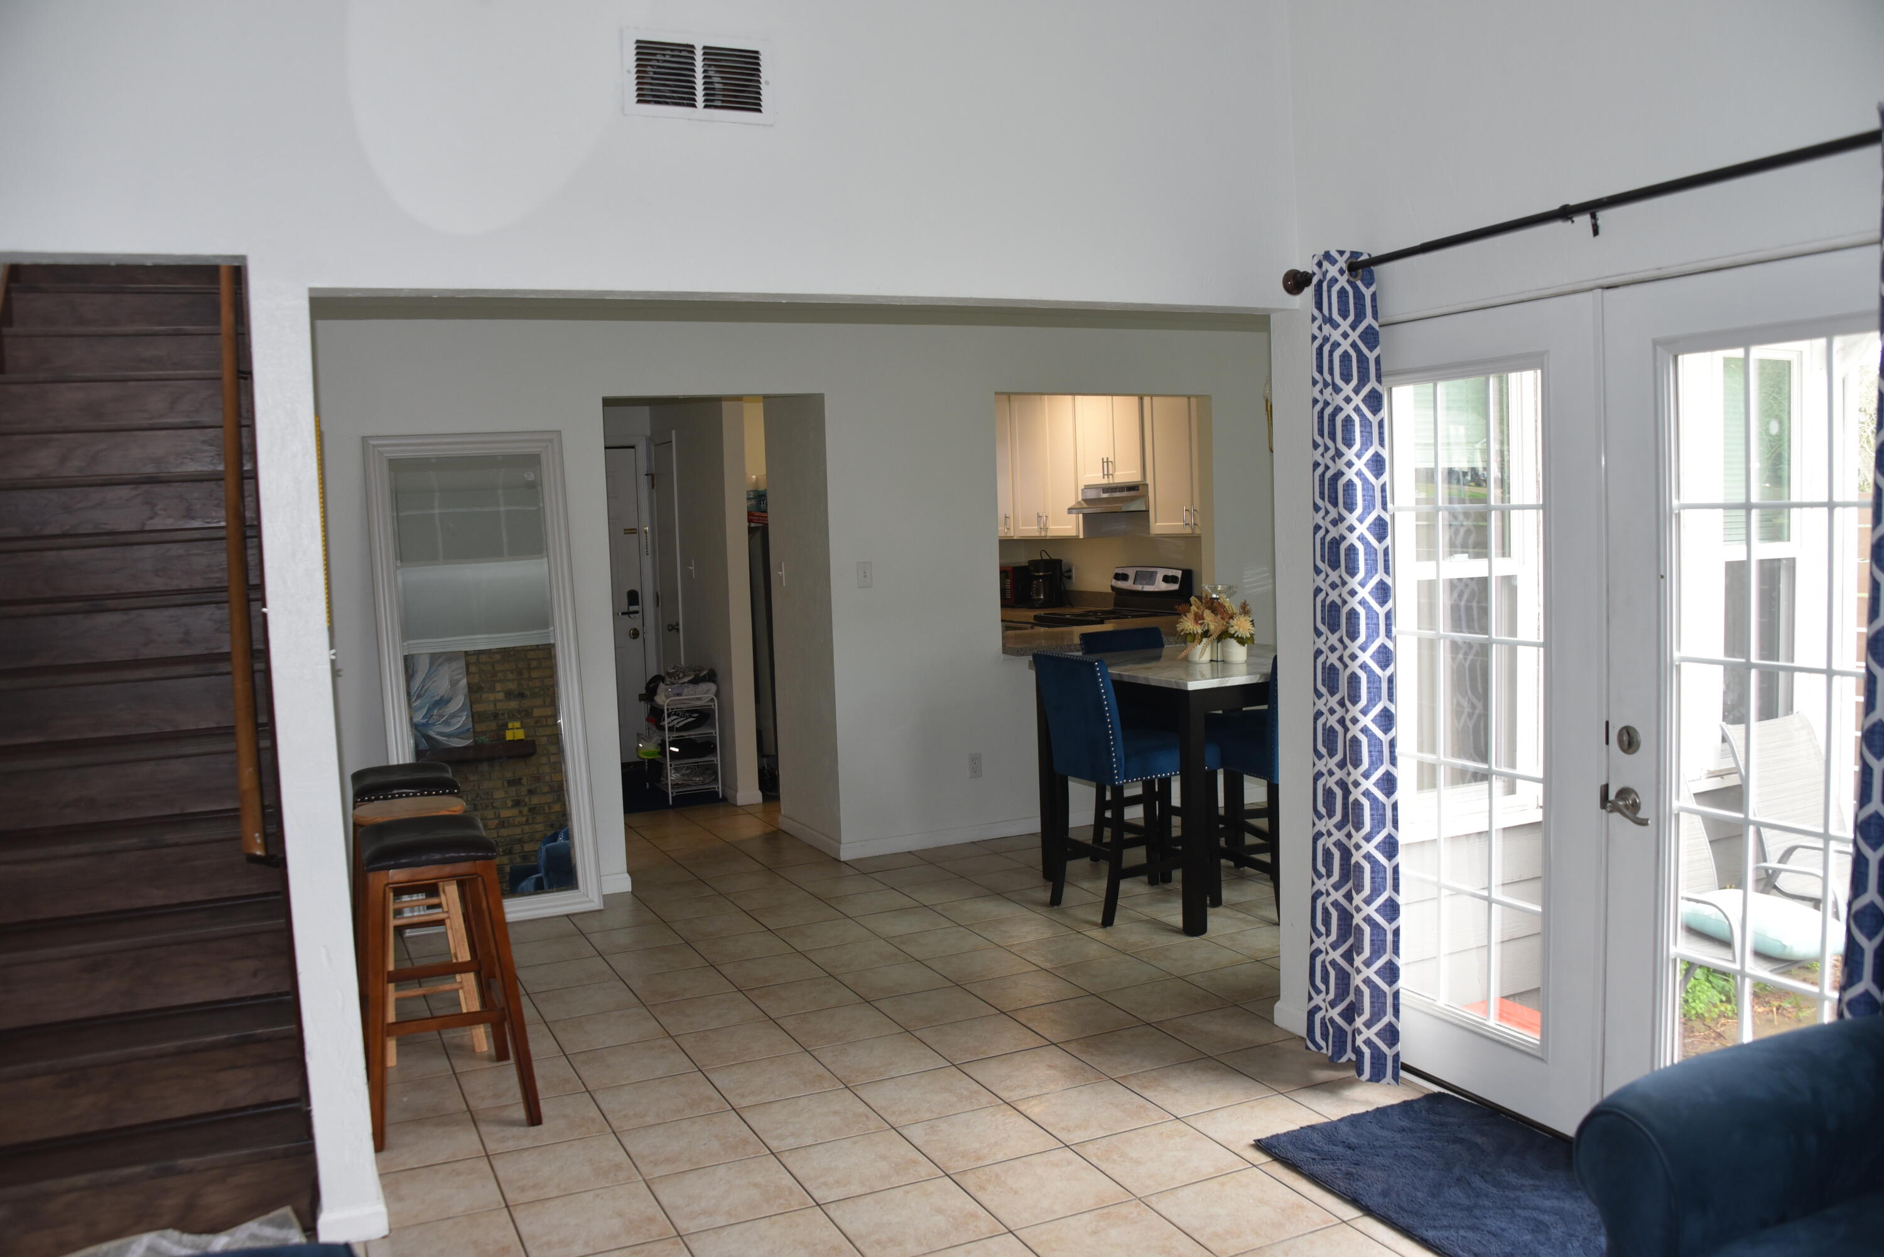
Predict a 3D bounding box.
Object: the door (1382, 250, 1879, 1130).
[{"bbox_3d":[1.491,0.222,3.313,0.060,1.970,1.530,-4,5,-30],"label":"door"}]

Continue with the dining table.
[{"bbox_3d":[1.122,0.580,5.797,1.070,0.914,1.070,-4,5,-25],"label":"dining table"}]

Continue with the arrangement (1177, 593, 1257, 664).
[{"bbox_3d":[1.075,0.000,5.719,0.310,0.256,0.190,-2,4,0],"label":"arrangement"}]

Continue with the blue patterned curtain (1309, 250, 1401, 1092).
[{"bbox_3d":[1.074,0.102,3.840,0.140,2.130,0.190,-4,5,-30],"label":"blue patterned curtain"}]

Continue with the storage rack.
[{"bbox_3d":[-1.458,0.653,8.246,0.290,0.580,0.530,-4,5,-25],"label":"storage rack"}]

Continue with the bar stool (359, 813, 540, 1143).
[{"bbox_3d":[-1.319,0.893,3.854,0.400,0.740,0.510,-4,5,-25],"label":"bar stool"}]

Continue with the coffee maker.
[{"bbox_3d":[0.681,-0.304,9.504,0.180,0.330,0.220,2,6,43],"label":"coffee maker"}]

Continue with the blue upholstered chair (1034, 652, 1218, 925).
[{"bbox_3d":[0.712,0.576,5.597,0.580,0.980,0.470,-4,5,-25],"label":"blue upholstered chair"}]

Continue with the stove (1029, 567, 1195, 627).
[{"bbox_3d":[0.936,0.249,8.582,0.700,1.176,0.770,-4,5,-25],"label":"stove"}]

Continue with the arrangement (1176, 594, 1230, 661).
[{"bbox_3d":[1.013,0.002,5.722,0.200,0.256,0.180,-2,4,0],"label":"arrangement"}]

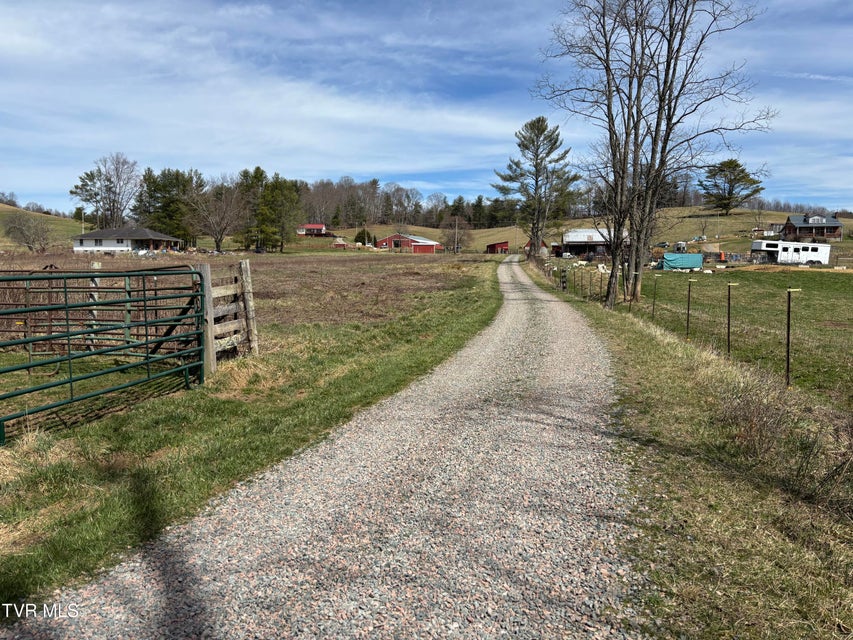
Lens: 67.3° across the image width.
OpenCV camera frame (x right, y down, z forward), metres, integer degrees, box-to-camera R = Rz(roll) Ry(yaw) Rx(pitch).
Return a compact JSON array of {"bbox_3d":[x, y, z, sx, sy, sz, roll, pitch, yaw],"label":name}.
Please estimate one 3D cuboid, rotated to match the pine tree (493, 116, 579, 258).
[{"bbox_3d":[16.159,-19.569,95.000,12.600,21.200,12.600,0,6,0],"label":"pine tree"}]

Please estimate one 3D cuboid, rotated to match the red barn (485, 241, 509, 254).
[{"bbox_3d":[18.024,-18.578,165.000,6.000,3.300,5.000,0,6,0],"label":"red barn"}]

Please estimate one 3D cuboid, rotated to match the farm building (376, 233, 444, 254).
[{"bbox_3d":[-4.988,-22.664,188.000,13.500,5.500,16.000,3,7,23],"label":"farm building"}]

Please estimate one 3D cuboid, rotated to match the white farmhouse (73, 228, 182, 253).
[{"bbox_3d":[-66.258,-17.562,142.000,17.500,5.500,13.000,0,6,0],"label":"white farmhouse"}]

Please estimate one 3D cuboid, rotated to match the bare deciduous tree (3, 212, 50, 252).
[{"bbox_3d":[-81.773,-17.888,131.000,9.600,8.100,9.600,0,6,0],"label":"bare deciduous tree"}]

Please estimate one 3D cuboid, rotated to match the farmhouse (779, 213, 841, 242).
[{"bbox_3d":[86.517,-20.787,144.000,10.800,6.400,8.000,1,6,5],"label":"farmhouse"}]

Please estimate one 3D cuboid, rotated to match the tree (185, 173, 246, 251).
[{"bbox_3d":[-47.086,-23.766,143.000,13.500,17.300,13.500,0,6,0],"label":"tree"}]

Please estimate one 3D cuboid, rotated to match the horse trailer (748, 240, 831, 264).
[{"bbox_3d":[40.331,-7.424,71.000,8.000,2.700,2.300,-1,6,-5],"label":"horse trailer"}]

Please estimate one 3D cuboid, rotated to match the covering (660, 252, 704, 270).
[{"bbox_3d":[23.478,-5.363,59.000,3.500,1.600,1.900,0,6,0],"label":"covering"}]

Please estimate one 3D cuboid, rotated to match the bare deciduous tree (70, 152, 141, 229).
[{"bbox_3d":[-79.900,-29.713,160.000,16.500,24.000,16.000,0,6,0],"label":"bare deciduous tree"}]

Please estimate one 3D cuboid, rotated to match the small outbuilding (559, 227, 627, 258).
[{"bbox_3d":[33.921,-15.451,129.000,13.300,5.700,9.500,1,6,11],"label":"small outbuilding"}]

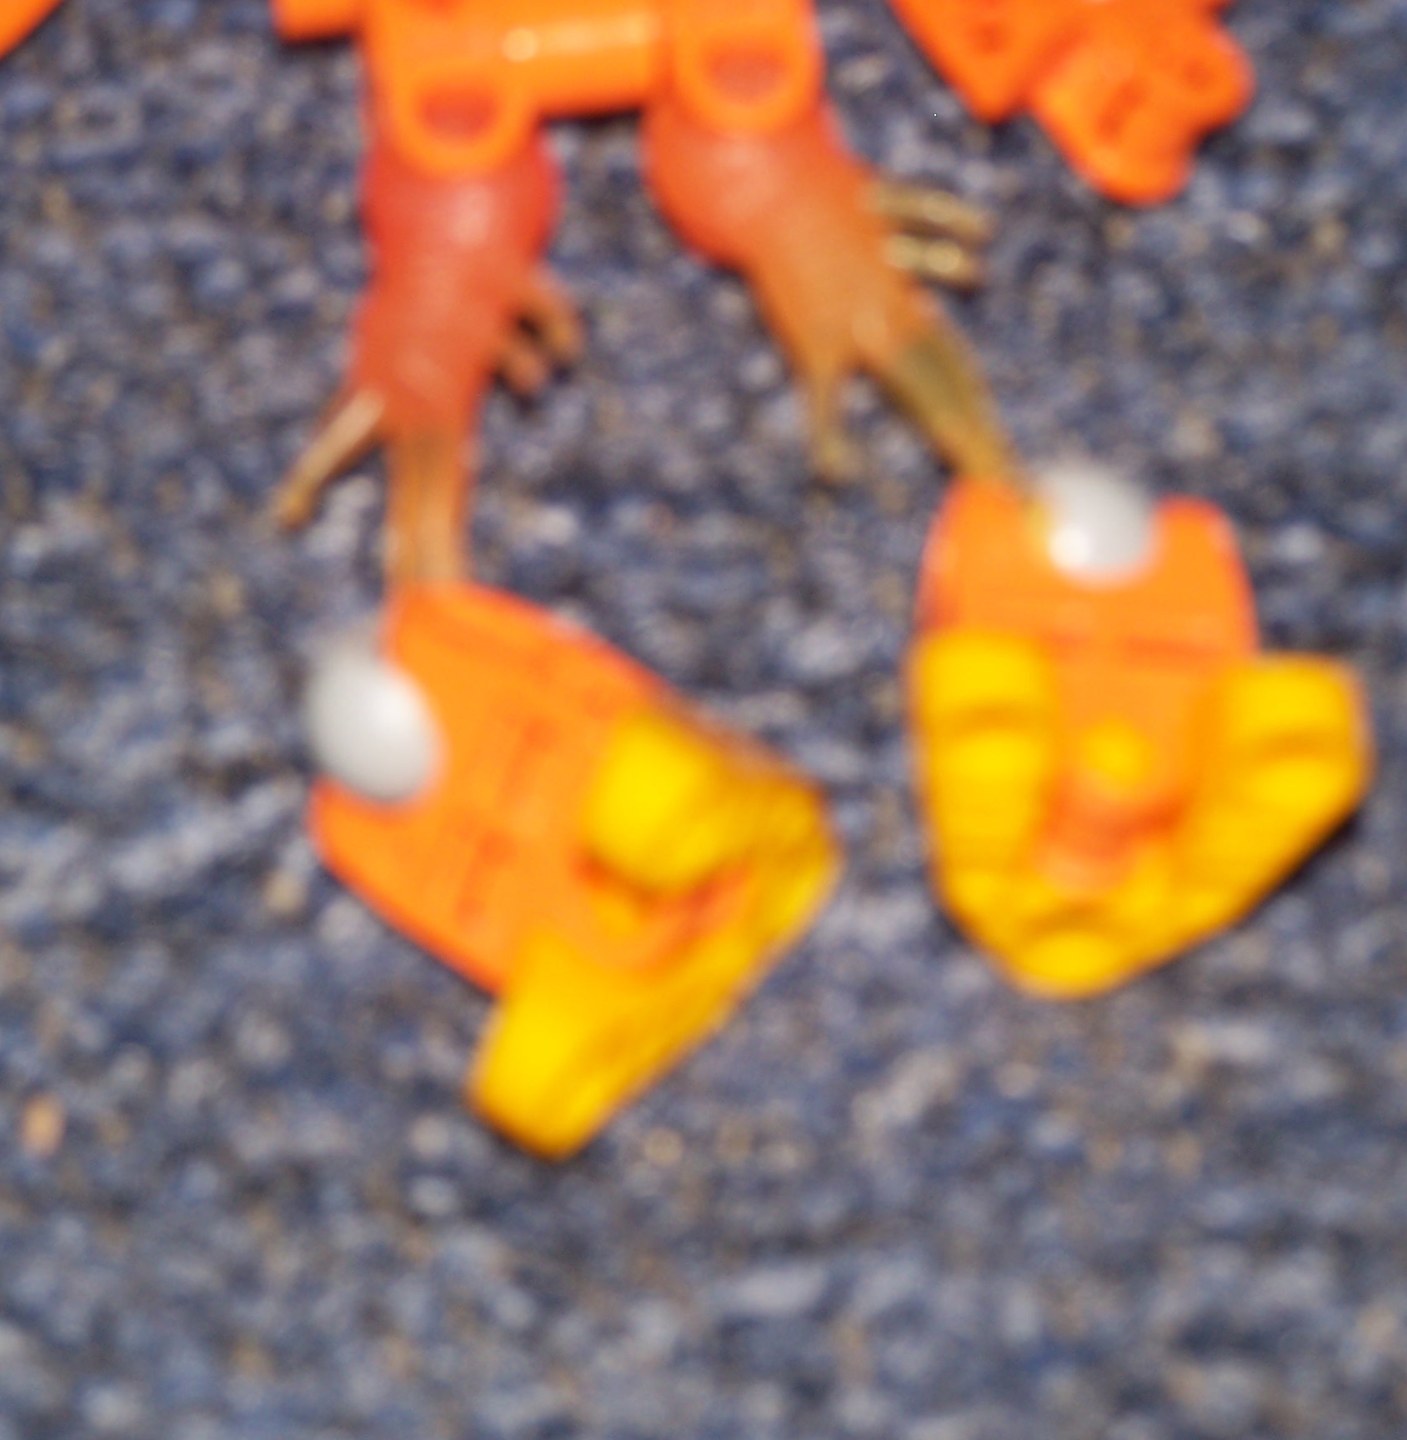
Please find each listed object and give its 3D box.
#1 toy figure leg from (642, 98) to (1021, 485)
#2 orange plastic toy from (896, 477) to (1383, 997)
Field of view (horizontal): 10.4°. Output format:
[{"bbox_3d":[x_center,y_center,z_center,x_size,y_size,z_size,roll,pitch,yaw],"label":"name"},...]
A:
[{"bbox_3d":[0.009,-0.027,0.466,0.017,0.011,0.033,-28,64,-15],"label":"toy figure leg"},{"bbox_3d":[0.025,0.001,0.450,0.025,0.013,0.027,6,60,3],"label":"orange plastic toy"}]

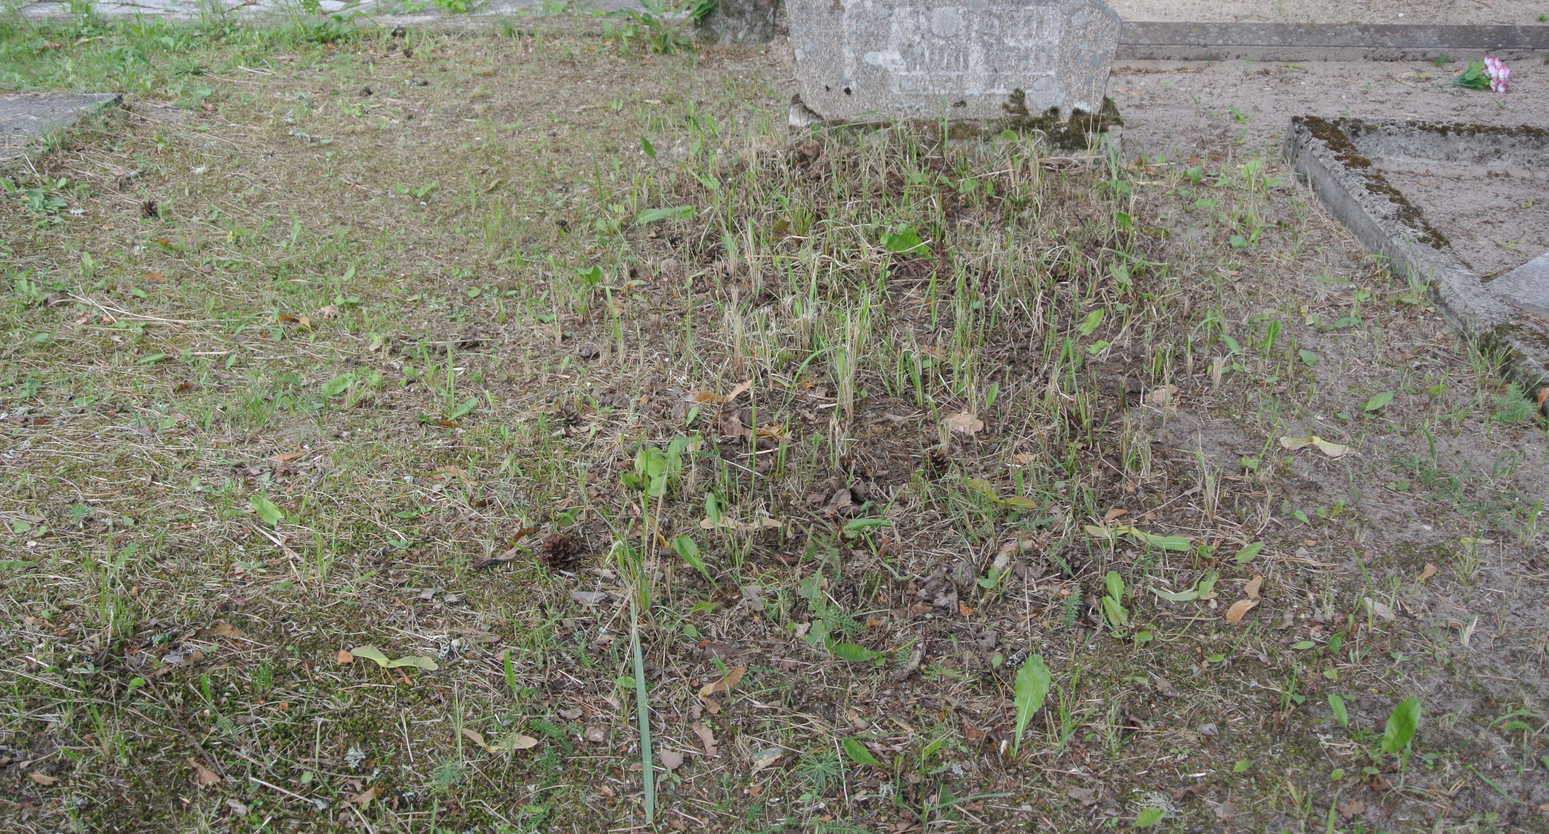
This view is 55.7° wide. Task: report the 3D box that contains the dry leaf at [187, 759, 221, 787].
[{"bbox_3d":[-0.546,0.341,1.403,0.038,0.011,0.020,25,36,39],"label":"dry leaf"}]

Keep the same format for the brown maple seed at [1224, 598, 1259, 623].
[{"bbox_3d":[0.471,0.195,1.475,0.018,0.010,0.050,23,35,36],"label":"brown maple seed"}]

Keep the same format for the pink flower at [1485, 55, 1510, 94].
[{"bbox_3d":[2.007,-0.948,4.062,0.068,0.085,0.075,12,29,22],"label":"pink flower"}]

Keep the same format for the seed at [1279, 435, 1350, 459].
[{"bbox_3d":[0.811,0.044,2.200,0.105,0.016,0.038,6,28,11],"label":"seed"}]

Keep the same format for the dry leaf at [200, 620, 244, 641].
[{"bbox_3d":[-0.606,0.234,1.605,0.044,0.012,0.024,0,27,0],"label":"dry leaf"}]

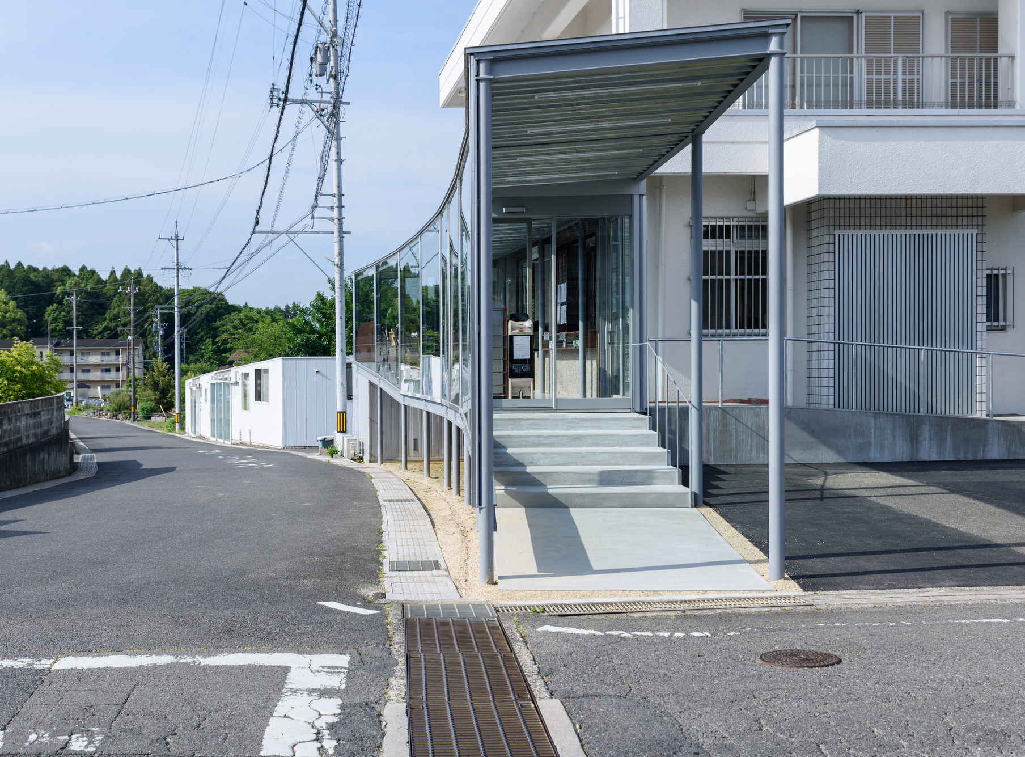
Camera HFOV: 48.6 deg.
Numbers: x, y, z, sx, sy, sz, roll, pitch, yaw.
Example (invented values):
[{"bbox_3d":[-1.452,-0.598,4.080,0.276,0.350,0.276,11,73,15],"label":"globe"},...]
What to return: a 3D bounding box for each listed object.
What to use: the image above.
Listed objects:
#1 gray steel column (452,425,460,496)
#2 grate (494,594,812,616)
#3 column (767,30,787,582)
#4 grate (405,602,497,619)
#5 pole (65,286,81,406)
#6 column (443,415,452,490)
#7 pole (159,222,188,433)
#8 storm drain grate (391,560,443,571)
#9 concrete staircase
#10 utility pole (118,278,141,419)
[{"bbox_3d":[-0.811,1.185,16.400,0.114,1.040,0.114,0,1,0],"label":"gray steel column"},{"bbox_3d":[0.916,1.497,7.450,2.060,0.040,0.350,-1,-1,-3],"label":"grate"},{"bbox_3d":[1.966,-0.540,8.450,0.120,4.100,0.120,0,1,0],"label":"column"},{"bbox_3d":[-0.408,1.504,7.350,0.590,0.040,0.500,-1,-1,0],"label":"grate"},{"bbox_3d":[-47.312,-3.288,122.000,1.600,12.600,0.500,-1,1,-27],"label":"pole"},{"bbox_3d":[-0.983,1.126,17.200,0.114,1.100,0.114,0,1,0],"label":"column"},{"bbox_3d":[-20.289,-3.055,68.000,1.720,12.650,0.500,-1,1,-23],"label":"pole"},{"bbox_3d":[-0.790,1.512,9.150,0.420,0.040,0.500,-1,-1,0],"label":"storm drain grate"},{"bbox_3d":[0.820,0.883,12.750,2.020,0.775,3.000,0,1,0],"label":"concrete staircase"},{"bbox_3d":[-33.067,-2.527,98.000,1.800,12.200,0.500,-1,1,-27],"label":"utility pole"}]

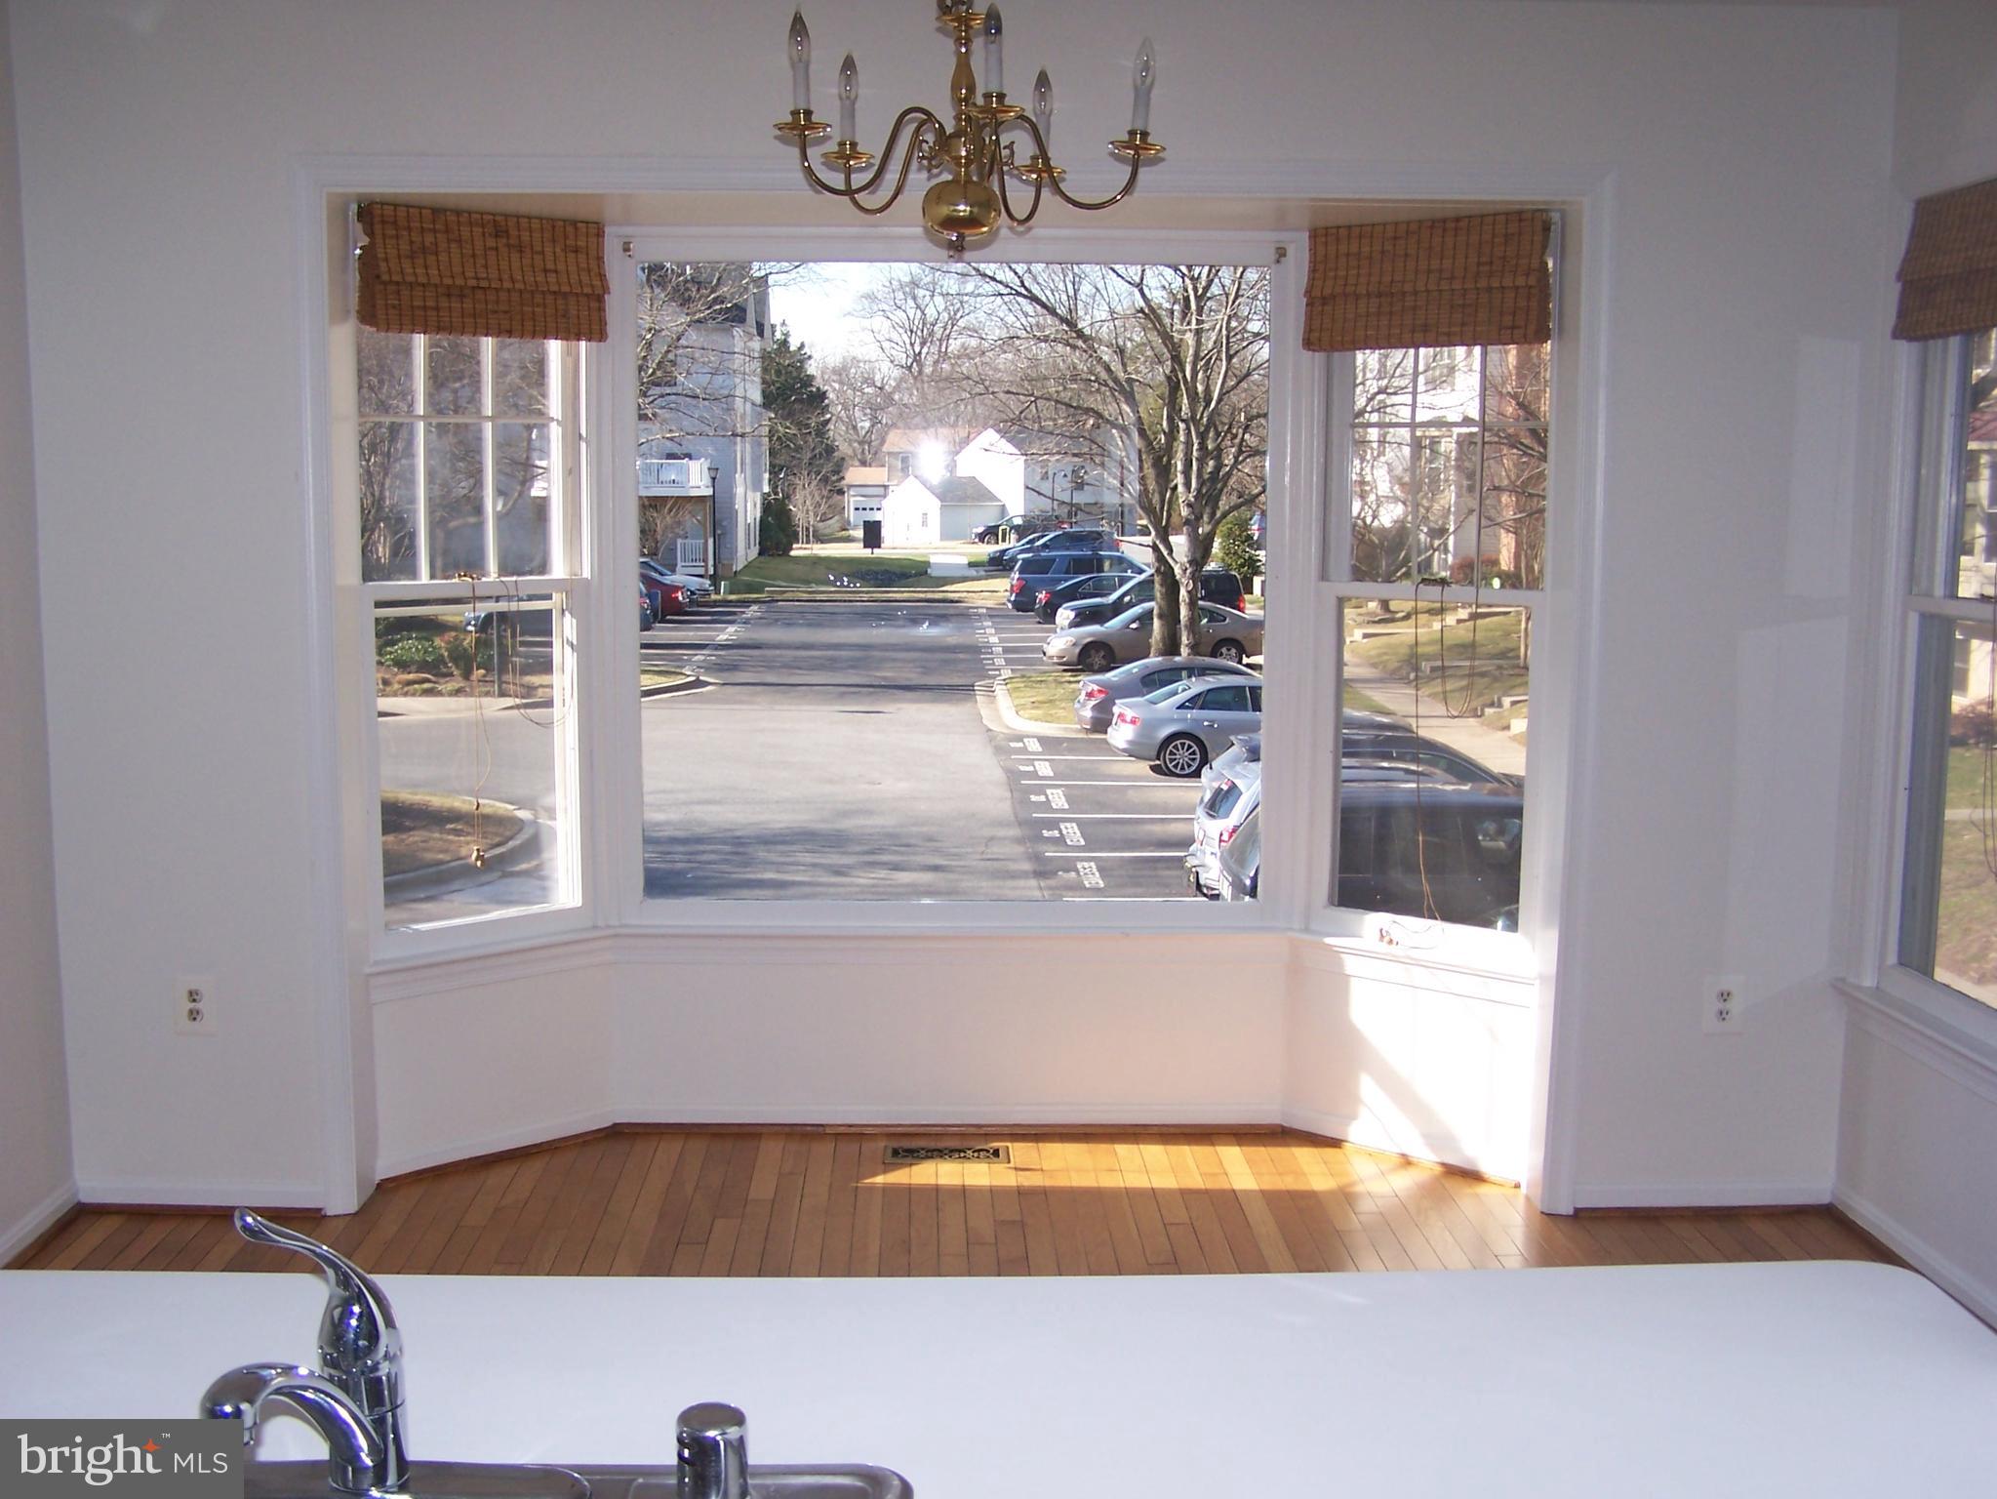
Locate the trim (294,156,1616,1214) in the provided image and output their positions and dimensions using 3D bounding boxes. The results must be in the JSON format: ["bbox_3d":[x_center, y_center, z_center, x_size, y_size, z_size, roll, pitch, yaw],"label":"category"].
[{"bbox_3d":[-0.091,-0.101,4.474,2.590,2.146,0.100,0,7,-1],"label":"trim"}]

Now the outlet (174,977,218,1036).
[{"bbox_3d":[-1.648,0.527,4.506,0.086,0.125,0.010,0,7,-1],"label":"outlet"}]

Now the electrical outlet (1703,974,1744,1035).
[{"bbox_3d":[1.502,0.529,4.544,0.086,0.127,0.010,0,7,-1],"label":"electrical outlet"}]

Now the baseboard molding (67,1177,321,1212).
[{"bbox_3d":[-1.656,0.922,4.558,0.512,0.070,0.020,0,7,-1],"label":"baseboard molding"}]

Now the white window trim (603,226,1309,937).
[{"bbox_3d":[-0.095,-0.369,5.017,1.596,1.607,0.080,0,7,-1],"label":"white window trim"}]

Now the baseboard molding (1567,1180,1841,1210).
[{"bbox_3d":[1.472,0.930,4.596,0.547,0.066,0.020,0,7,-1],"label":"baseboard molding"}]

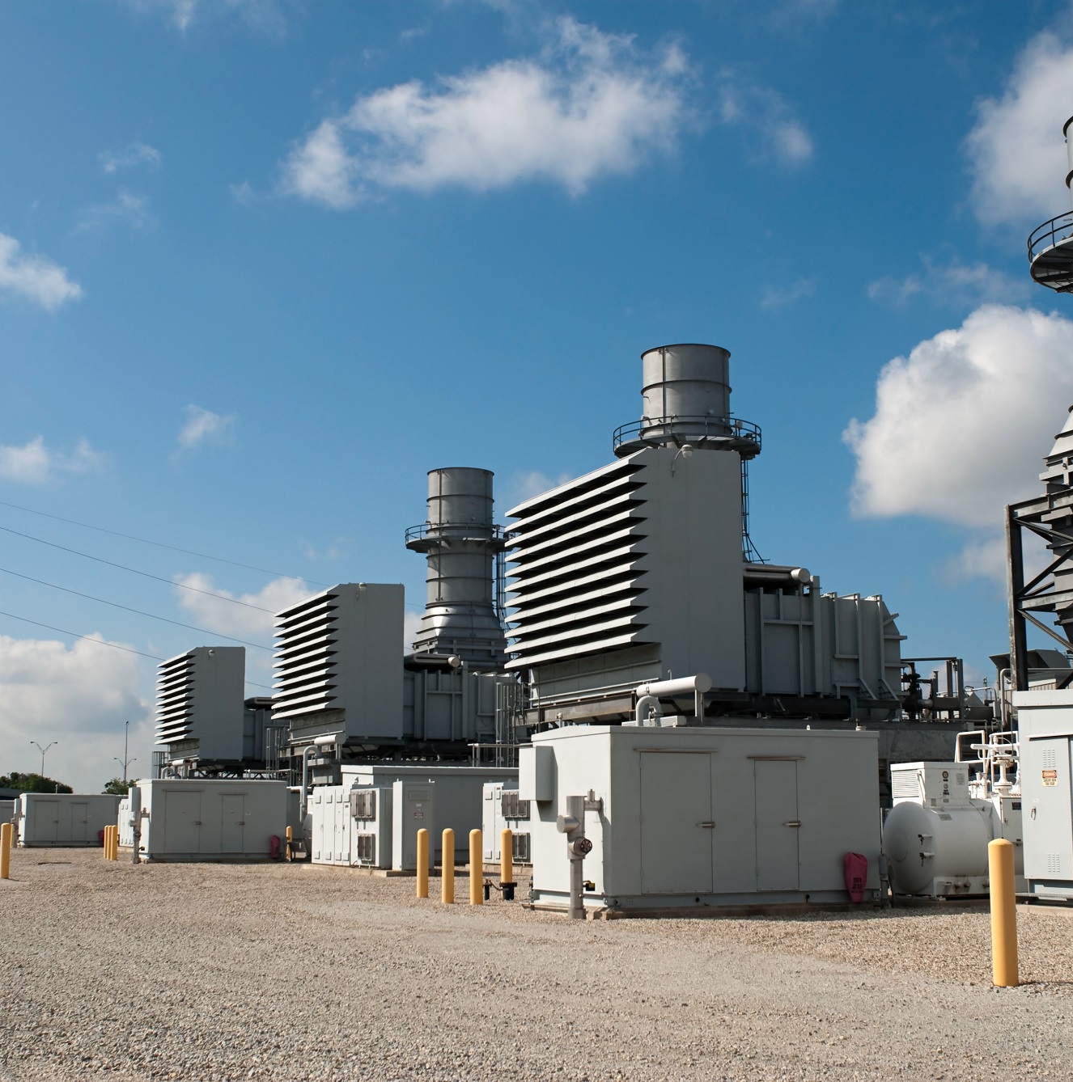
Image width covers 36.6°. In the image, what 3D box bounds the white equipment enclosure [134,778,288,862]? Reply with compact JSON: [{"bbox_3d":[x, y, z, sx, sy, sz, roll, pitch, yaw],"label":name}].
[{"bbox_3d":[-12.566,10.729,62.369,5.270,2.866,3.054,4,-11,-24],"label":"white equipment enclosure"}]

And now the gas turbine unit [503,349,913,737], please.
[{"bbox_3d":[6.249,1.030,62.536,12.513,14.550,11.058,4,-11,-24],"label":"gas turbine unit"}]

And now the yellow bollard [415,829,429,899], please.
[{"bbox_3d":[-2.129,6.066,30.412,0.215,1.295,0.215,4,-11,-24],"label":"yellow bollard"}]

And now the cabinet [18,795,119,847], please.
[{"bbox_3d":[-26.133,15.626,90.509,4.976,2.823,2.910,4,-11,-24],"label":"cabinet"}]

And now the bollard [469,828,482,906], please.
[{"bbox_3d":[-1.036,5.654,28.032,0.215,1.295,0.215,4,-11,-24],"label":"bollard"}]

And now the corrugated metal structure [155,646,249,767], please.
[{"bbox_3d":[-25.992,12.822,124.473,4.365,8.512,11.058,4,-11,-24],"label":"corrugated metal structure"}]

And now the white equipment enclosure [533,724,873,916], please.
[{"bbox_3d":[2.777,4.616,26.921,5.005,2.808,2.910,4,-11,-24],"label":"white equipment enclosure"}]

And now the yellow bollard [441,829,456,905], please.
[{"bbox_3d":[-1.516,5.657,28.044,0.215,1.295,0.215,4,-11,-24],"label":"yellow bollard"}]

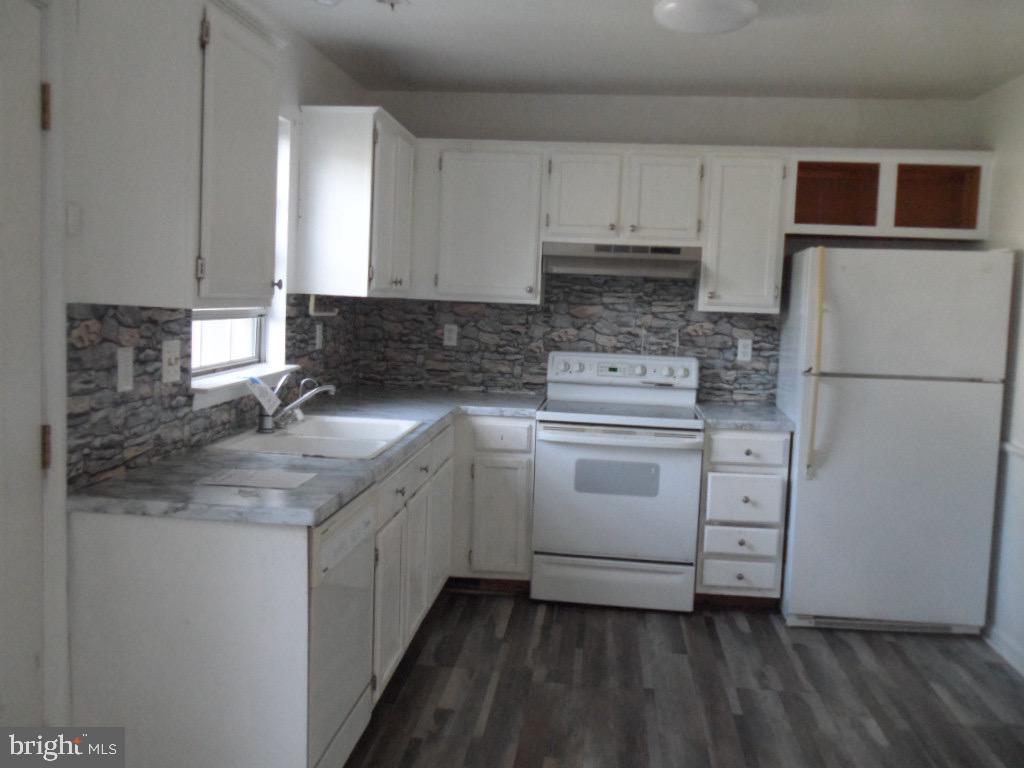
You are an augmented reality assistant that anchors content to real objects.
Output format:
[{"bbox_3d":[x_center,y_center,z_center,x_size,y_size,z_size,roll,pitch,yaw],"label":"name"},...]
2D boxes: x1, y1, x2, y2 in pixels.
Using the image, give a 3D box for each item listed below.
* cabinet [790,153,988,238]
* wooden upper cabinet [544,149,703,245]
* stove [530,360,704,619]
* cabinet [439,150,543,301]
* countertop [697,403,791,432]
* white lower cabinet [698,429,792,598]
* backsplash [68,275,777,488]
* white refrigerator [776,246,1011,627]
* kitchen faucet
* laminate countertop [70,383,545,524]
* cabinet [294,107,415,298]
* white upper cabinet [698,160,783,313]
[{"bbox_3d":[1.780,-0.906,4.461,0.909,0.402,0.320,3,6,6],"label":"cabinet"},{"bbox_3d":[0.550,-0.904,4.508,0.759,0.450,0.335,3,6,6],"label":"wooden upper cabinet"},{"bbox_3d":[0.512,0.446,4.520,0.757,1.143,0.670,3,6,6],"label":"stove"},{"bbox_3d":[-0.097,-0.786,4.589,0.533,0.750,0.335,3,6,6],"label":"cabinet"},{"bbox_3d":[1.101,0.159,4.468,0.387,0.042,0.640,3,6,6],"label":"countertop"},{"bbox_3d":[1.079,0.570,4.443,0.382,0.790,0.620,3,6,6],"label":"white lower cabinet"},{"bbox_3d":[0.130,-0.127,3.441,2.145,0.645,2.680,3,6,6],"label":"backsplash"},{"bbox_3d":[1.685,0.243,4.248,0.815,1.685,0.695,3,6,6],"label":"white refrigerator"},{"bbox_3d":[-0.765,0.070,3.264,0.280,0.210,0.090,3,6,6],"label":"kitchen faucet"},{"bbox_3d":[-0.458,0.189,3.528,0.990,0.045,2.690,3,6,6],"label":"laminate countertop"},{"bbox_3d":[-0.687,-0.782,4.178,0.325,0.780,0.765,3,6,6],"label":"cabinet"},{"bbox_3d":[1.126,-0.737,4.542,0.386,0.760,0.325,3,6,6],"label":"white upper cabinet"}]

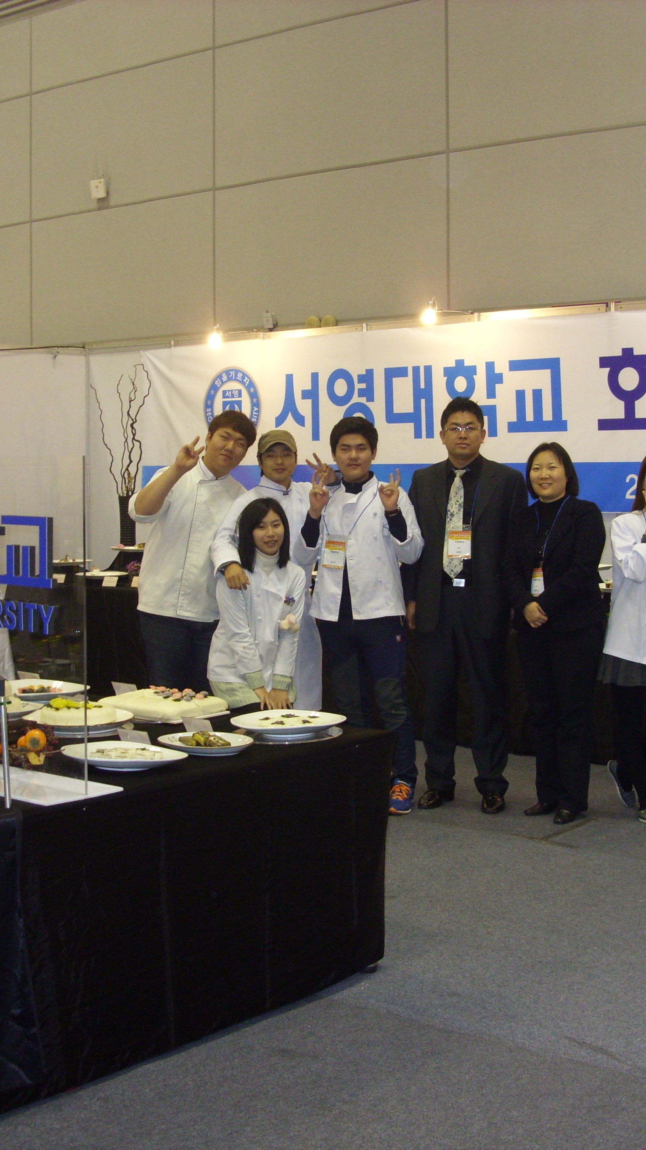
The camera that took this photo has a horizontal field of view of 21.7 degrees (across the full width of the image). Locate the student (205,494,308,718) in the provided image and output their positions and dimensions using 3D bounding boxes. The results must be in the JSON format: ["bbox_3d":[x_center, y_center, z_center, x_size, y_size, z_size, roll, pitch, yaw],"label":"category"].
[{"bbox_3d":[-0.265,0.370,7.096,0.440,1.380,0.480,-1,4,-14],"label":"student"}]

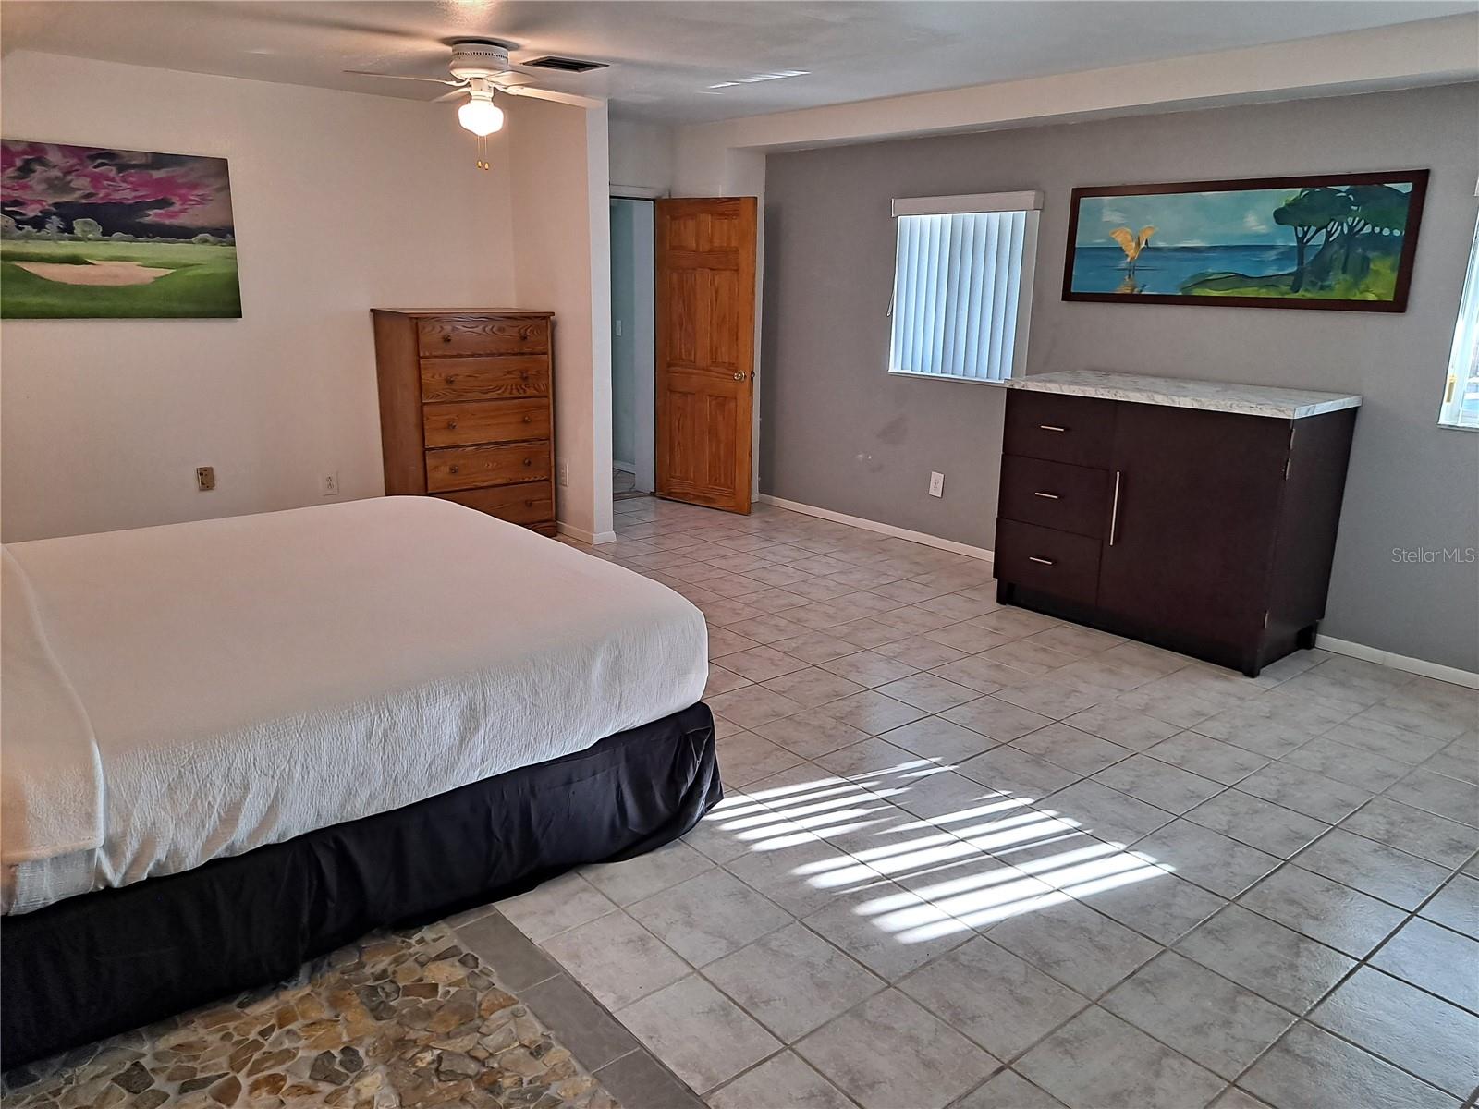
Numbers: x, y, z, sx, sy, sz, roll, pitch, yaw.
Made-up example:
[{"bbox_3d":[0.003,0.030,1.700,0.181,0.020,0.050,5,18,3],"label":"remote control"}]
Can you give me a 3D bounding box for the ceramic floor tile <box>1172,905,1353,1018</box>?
[{"bbox_3d":[1.255,0.966,2.552,0.306,0.010,0.306,-11,19,-38],"label":"ceramic floor tile"}]

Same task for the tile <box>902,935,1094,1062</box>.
[{"bbox_3d":[0.580,1.010,2.445,0.312,0.010,0.312,-11,19,-38],"label":"tile"}]

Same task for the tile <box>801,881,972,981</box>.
[{"bbox_3d":[0.375,0.942,2.684,0.312,0.010,0.312,-11,19,-38],"label":"tile"}]

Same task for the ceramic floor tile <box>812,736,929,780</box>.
[{"bbox_3d":[0.456,0.706,3.545,0.314,0.010,0.314,-11,19,-38],"label":"ceramic floor tile"}]

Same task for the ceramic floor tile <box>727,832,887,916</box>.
[{"bbox_3d":[0.169,0.851,2.845,0.305,0.010,0.305,-11,19,-39],"label":"ceramic floor tile"}]

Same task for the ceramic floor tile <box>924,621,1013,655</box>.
[{"bbox_3d":[1.021,0.376,4.743,0.306,0.010,0.306,-11,19,-38],"label":"ceramic floor tile"}]

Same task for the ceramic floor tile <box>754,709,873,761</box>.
[{"bbox_3d":[0.253,0.631,3.730,0.306,0.010,0.306,-11,19,-38],"label":"ceramic floor tile"}]

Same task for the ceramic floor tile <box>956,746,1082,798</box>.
[{"bbox_3d":[0.913,0.730,3.522,0.312,0.010,0.312,-11,19,-38],"label":"ceramic floor tile"}]

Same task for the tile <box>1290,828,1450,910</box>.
[{"bbox_3d":[1.716,0.855,2.901,0.305,0.010,0.305,-11,19,-38],"label":"tile"}]

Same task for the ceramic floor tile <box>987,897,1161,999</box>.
[{"bbox_3d":[0.828,0.961,2.645,0.312,0.010,0.312,-11,19,-38],"label":"ceramic floor tile"}]

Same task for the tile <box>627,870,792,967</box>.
[{"bbox_3d":[-0.079,0.923,2.723,0.312,0.010,0.312,-11,19,-38],"label":"tile"}]

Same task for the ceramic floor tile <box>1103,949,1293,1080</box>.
[{"bbox_3d":[0.998,0.994,2.323,0.305,0.010,0.305,-11,19,-38],"label":"ceramic floor tile"}]

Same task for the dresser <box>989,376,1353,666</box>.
[{"bbox_3d":[1.877,-0.200,4.805,0.607,1.092,1.321,-11,19,-39],"label":"dresser"}]

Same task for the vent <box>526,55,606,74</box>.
[{"bbox_3d":[-0.776,-2.176,4.773,0.305,0.020,0.255,-11,19,-38],"label":"vent"}]

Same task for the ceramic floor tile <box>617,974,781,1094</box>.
[{"bbox_3d":[-0.087,0.998,2.230,0.226,0.010,0.305,-11,19,-38],"label":"ceramic floor tile"}]

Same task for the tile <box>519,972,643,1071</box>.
[{"bbox_3d":[-0.347,1.003,2.288,0.109,0.010,0.303,-11,19,-38],"label":"tile"}]

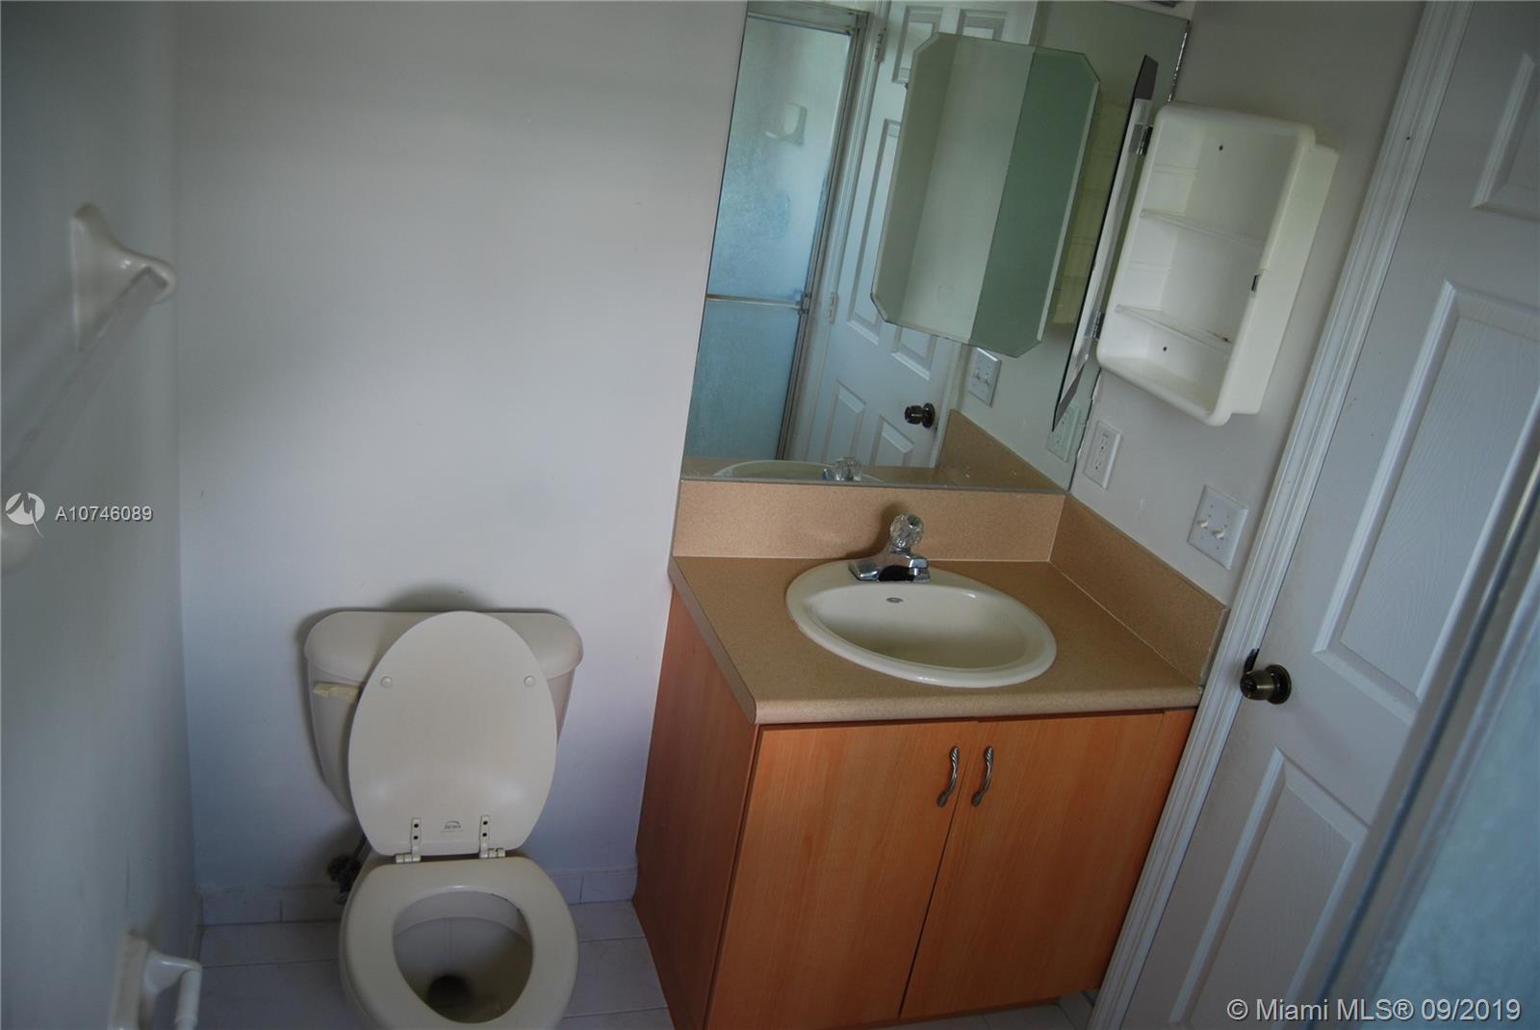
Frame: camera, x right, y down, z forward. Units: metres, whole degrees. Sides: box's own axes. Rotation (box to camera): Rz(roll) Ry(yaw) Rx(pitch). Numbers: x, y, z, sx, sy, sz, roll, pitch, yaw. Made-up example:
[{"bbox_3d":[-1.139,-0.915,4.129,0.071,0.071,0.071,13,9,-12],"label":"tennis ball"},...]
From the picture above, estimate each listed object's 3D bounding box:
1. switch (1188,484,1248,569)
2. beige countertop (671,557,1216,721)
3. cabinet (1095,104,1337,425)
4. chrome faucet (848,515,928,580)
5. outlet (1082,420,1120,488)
[{"bbox_3d":[0.770,0.020,2.007,0.016,0.116,0.118,2,22,-20],"label":"switch"},{"bbox_3d":[0.285,0.208,2.095,0.828,0.038,0.539,2,22,-20],"label":"beige countertop"},{"bbox_3d":[0.754,-0.436,1.988,0.085,0.476,0.391,2,22,-20],"label":"cabinet"},{"bbox_3d":[0.246,0.062,2.197,0.154,0.130,0.115,2,22,-20],"label":"chrome faucet"},{"bbox_3d":[0.664,-0.121,2.323,0.008,0.116,0.072,2,22,-20],"label":"outlet"}]

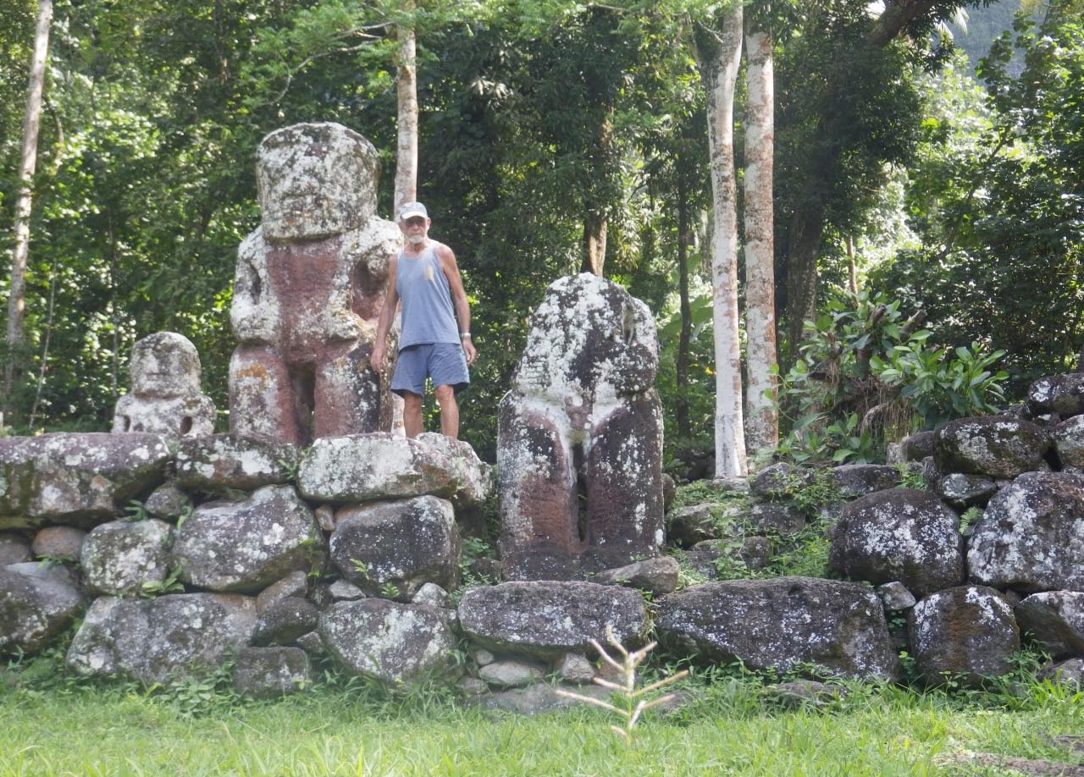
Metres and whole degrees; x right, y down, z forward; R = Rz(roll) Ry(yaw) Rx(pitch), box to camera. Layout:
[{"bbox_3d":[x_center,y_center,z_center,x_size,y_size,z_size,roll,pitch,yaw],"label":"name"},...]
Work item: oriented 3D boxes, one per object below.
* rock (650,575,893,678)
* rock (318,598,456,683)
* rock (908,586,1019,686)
[{"bbox_3d":[1.492,1.534,10.100,1.525,0.678,0.750,0,-1,0],"label":"rock"},{"bbox_3d":[-0.963,1.586,9.950,0.855,0.543,0.620,0,-3,0],"label":"rock"},{"bbox_3d":[2.654,1.575,10.050,0.692,0.665,0.600,0,-1,0],"label":"rock"}]

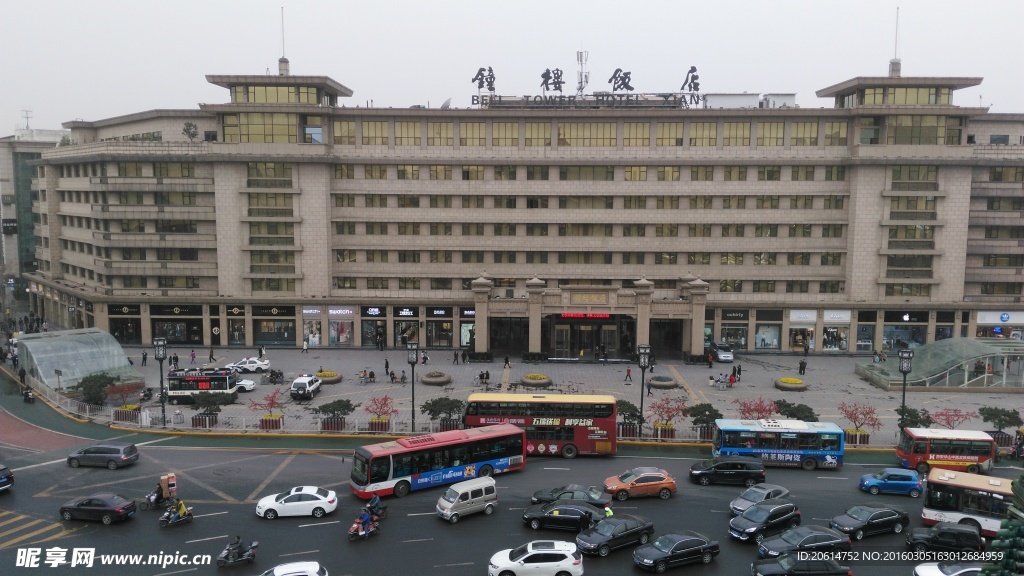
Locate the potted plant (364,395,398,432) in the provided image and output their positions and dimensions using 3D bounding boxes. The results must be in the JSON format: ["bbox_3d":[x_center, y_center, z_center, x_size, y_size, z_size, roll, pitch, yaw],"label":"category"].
[{"bbox_3d":[-10.367,10.063,58.996,2.662,2.720,2.400,1,6,1],"label":"potted plant"}]

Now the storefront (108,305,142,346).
[{"bbox_3d":[-49.662,4.656,94.613,4.431,5.200,1.000,1,6,1],"label":"storefront"}]

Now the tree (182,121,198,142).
[{"bbox_3d":[-39.560,-19.152,90.292,1.900,3.000,1.800,0,8,1],"label":"tree"}]

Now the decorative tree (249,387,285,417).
[{"bbox_3d":[-19.984,9.258,59.652,2.650,2.300,2.200,0,8,1],"label":"decorative tree"}]

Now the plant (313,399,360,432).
[{"bbox_3d":[-14.316,10.233,59.694,3.800,2.400,3.000,1,7,3],"label":"plant"}]

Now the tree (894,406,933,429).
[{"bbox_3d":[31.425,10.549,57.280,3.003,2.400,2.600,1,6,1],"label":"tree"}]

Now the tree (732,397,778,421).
[{"bbox_3d":[19.136,10.037,57.625,3.600,2.800,3.100,1,7,3],"label":"tree"}]

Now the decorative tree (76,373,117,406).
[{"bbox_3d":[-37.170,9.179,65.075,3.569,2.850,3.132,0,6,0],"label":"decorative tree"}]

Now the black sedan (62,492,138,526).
[{"bbox_3d":[-24.351,12.778,43.129,4.550,1.430,1.770,2,8,13],"label":"black sedan"}]

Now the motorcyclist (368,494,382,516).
[{"bbox_3d":[-7.914,12.582,42.506,0.850,1.320,0.620,-3,7,-26],"label":"motorcyclist"}]

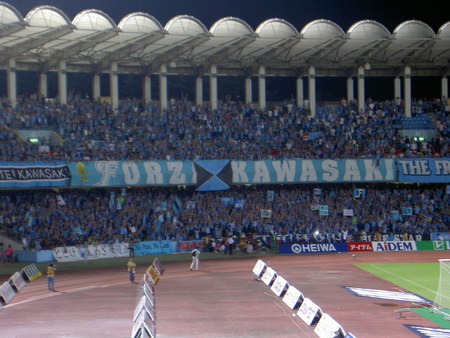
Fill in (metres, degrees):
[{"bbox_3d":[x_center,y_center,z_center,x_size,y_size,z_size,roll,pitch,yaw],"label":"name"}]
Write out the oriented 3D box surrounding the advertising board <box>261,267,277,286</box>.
[{"bbox_3d":[3.179,7.160,88.895,1.001,0.797,5.269,-1,0,-4],"label":"advertising board"}]

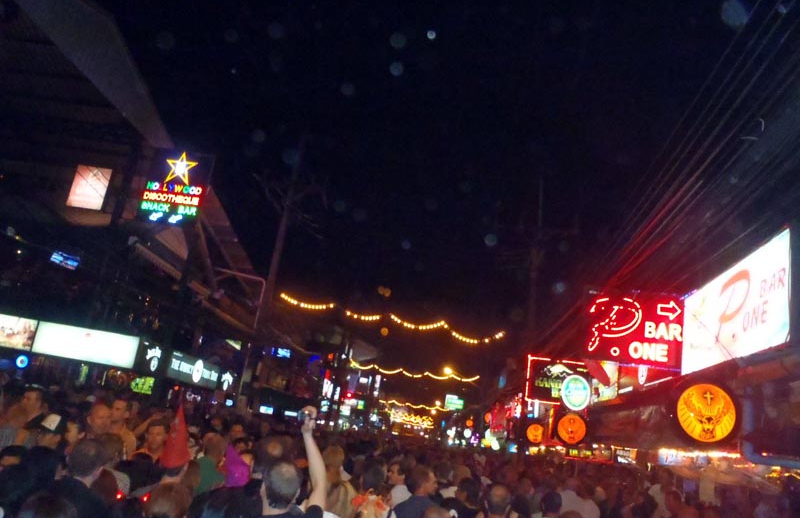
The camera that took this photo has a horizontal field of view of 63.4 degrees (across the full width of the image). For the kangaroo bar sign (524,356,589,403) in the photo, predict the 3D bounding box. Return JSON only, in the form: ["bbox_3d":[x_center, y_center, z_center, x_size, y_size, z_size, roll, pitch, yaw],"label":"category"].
[{"bbox_3d":[5.115,4.031,21.088,1.950,1.406,0.200,7,-16,6],"label":"kangaroo bar sign"}]

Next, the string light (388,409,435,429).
[{"bbox_3d":[2.014,27.248,110.479,7.655,1.976,1.000,7,-16,6],"label":"string light"}]

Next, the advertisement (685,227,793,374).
[{"bbox_3d":[5.548,0.951,10.772,0.200,1.541,4.053,7,-16,6],"label":"advertisement"}]

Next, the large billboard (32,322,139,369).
[{"bbox_3d":[-7.276,2.009,15.085,2.270,0.722,0.180,10,-16,-6],"label":"large billboard"}]

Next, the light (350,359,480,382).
[{"bbox_3d":[0.933,7.298,42.117,8.399,0.389,0.250,7,-16,6],"label":"light"}]

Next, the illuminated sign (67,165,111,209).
[{"bbox_3d":[-7.422,-1.684,15.569,0.859,1.062,0.150,7,-16,6],"label":"illuminated sign"}]

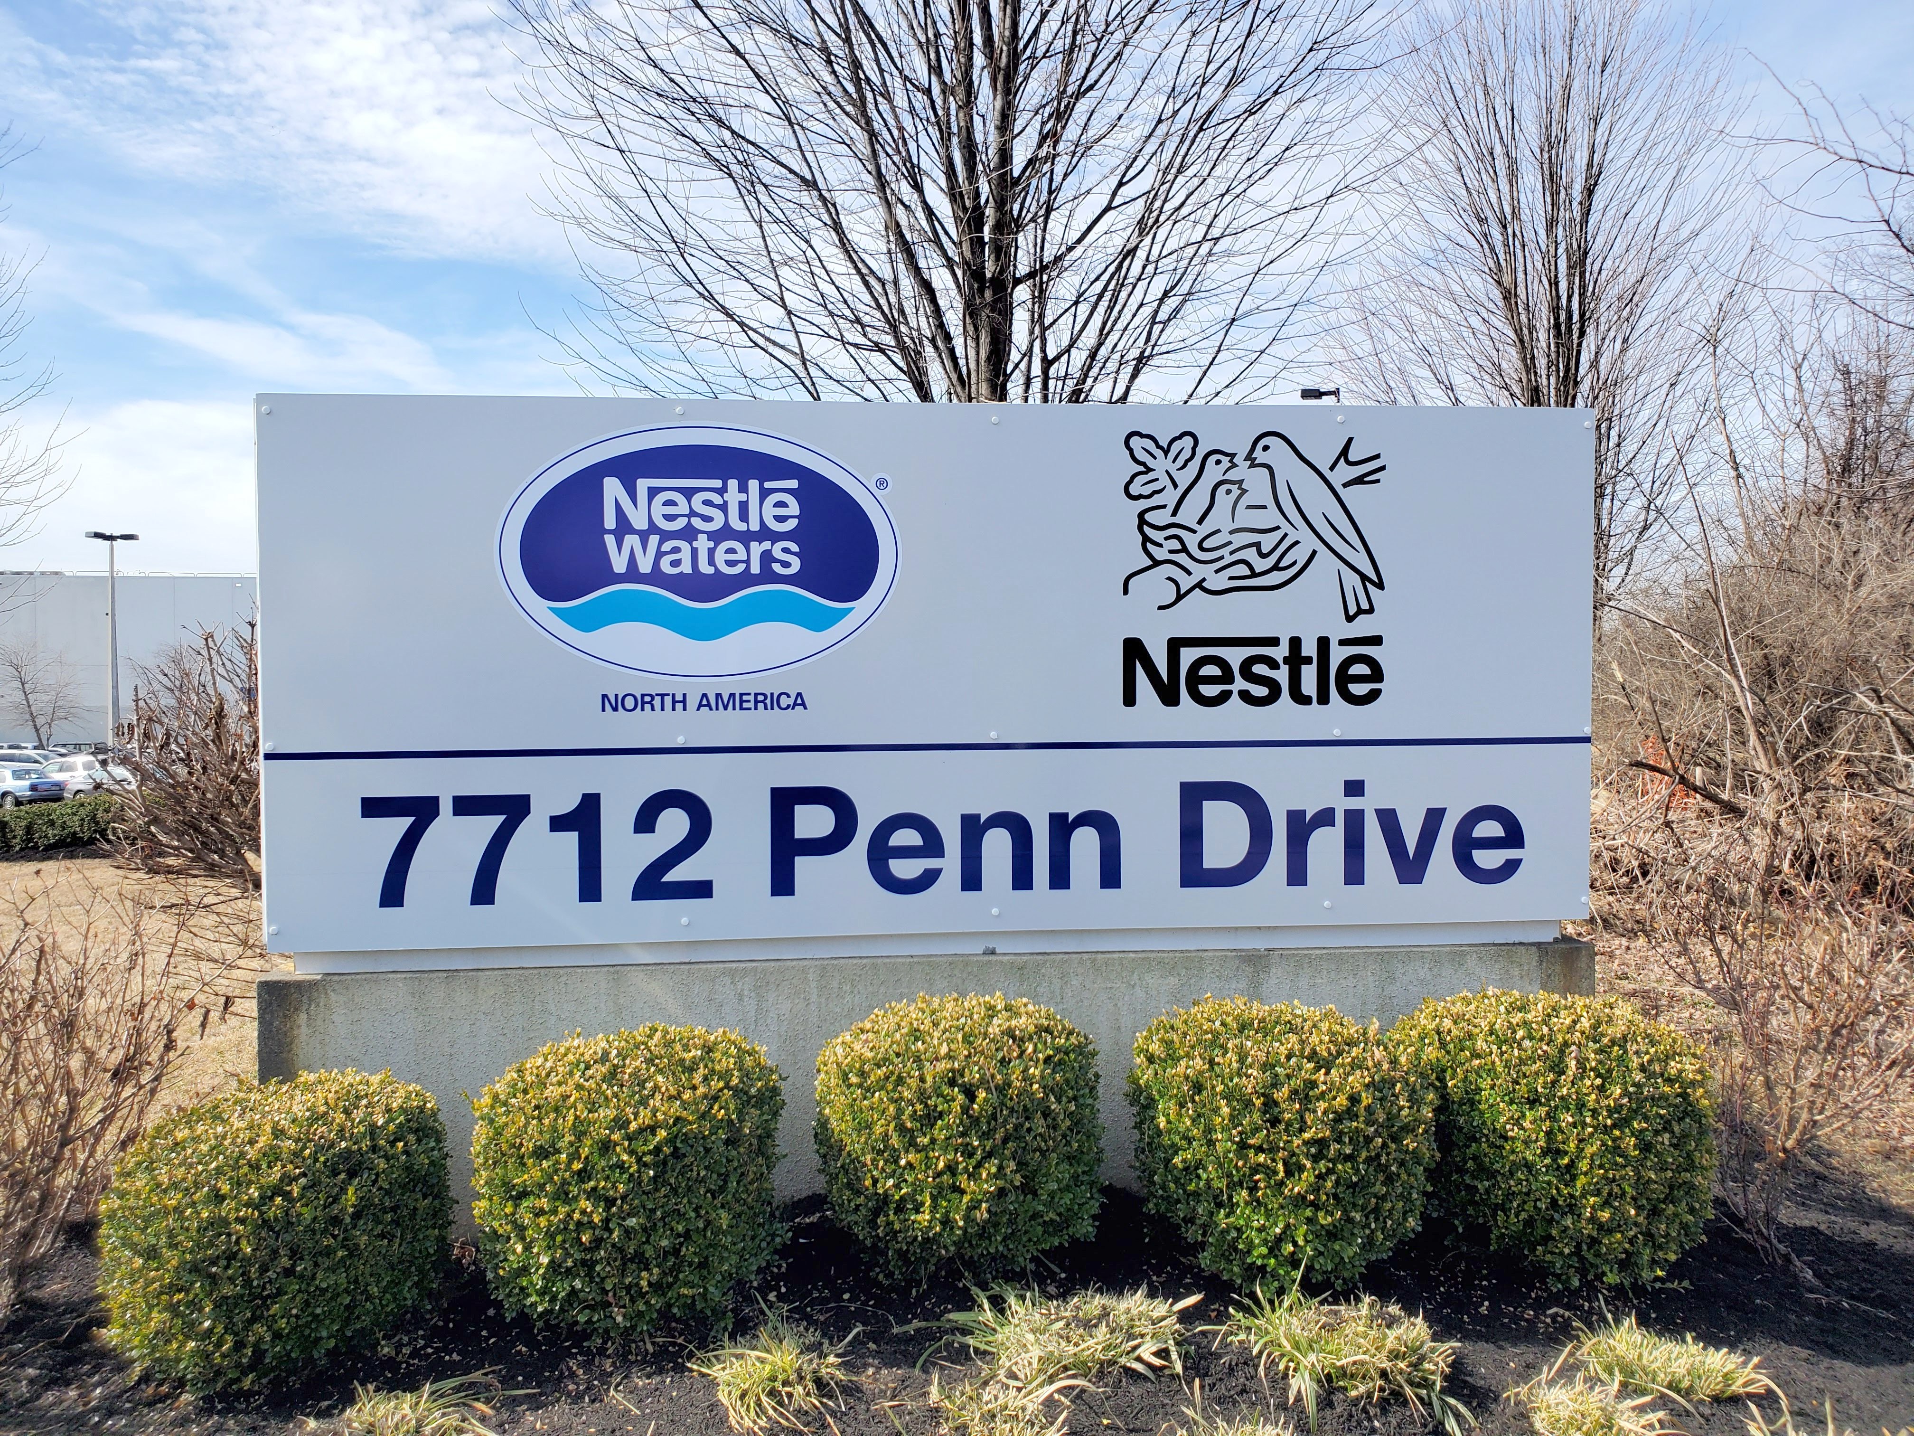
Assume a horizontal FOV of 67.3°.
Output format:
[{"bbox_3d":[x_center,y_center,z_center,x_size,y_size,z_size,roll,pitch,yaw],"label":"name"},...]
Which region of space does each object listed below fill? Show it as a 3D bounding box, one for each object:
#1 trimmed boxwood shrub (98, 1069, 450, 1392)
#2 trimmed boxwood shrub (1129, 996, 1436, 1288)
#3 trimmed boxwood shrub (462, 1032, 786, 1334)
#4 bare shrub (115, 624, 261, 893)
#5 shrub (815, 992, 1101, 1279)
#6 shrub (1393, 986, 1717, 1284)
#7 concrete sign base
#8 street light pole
[{"bbox_3d":[-1.331,0.985,2.834,0.624,0.519,0.624,0,1,-6],"label":"trimmed boxwood shrub"},{"bbox_3d":[0.680,0.875,3.038,0.633,0.518,0.633,0,1,-6],"label":"trimmed boxwood shrub"},{"bbox_3d":[-0.673,0.929,2.958,0.624,0.534,0.624,0,1,-6],"label":"trimmed boxwood shrub"},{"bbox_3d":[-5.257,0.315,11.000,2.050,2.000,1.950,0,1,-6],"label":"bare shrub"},{"bbox_3d":[0.003,0.865,3.047,0.603,0.517,0.603,0,1,-6],"label":"shrub"},{"bbox_3d":[1.247,0.869,3.050,0.637,0.533,0.637,0,1,-6],"label":"shrub"},{"bbox_3d":[-0.016,0.858,3.565,3.128,0.578,0.420,0,1,-6],"label":"concrete sign base"},{"bbox_3d":[-34.722,-2.854,59.000,2.200,9.600,0.500,0,1,-3],"label":"street light pole"}]

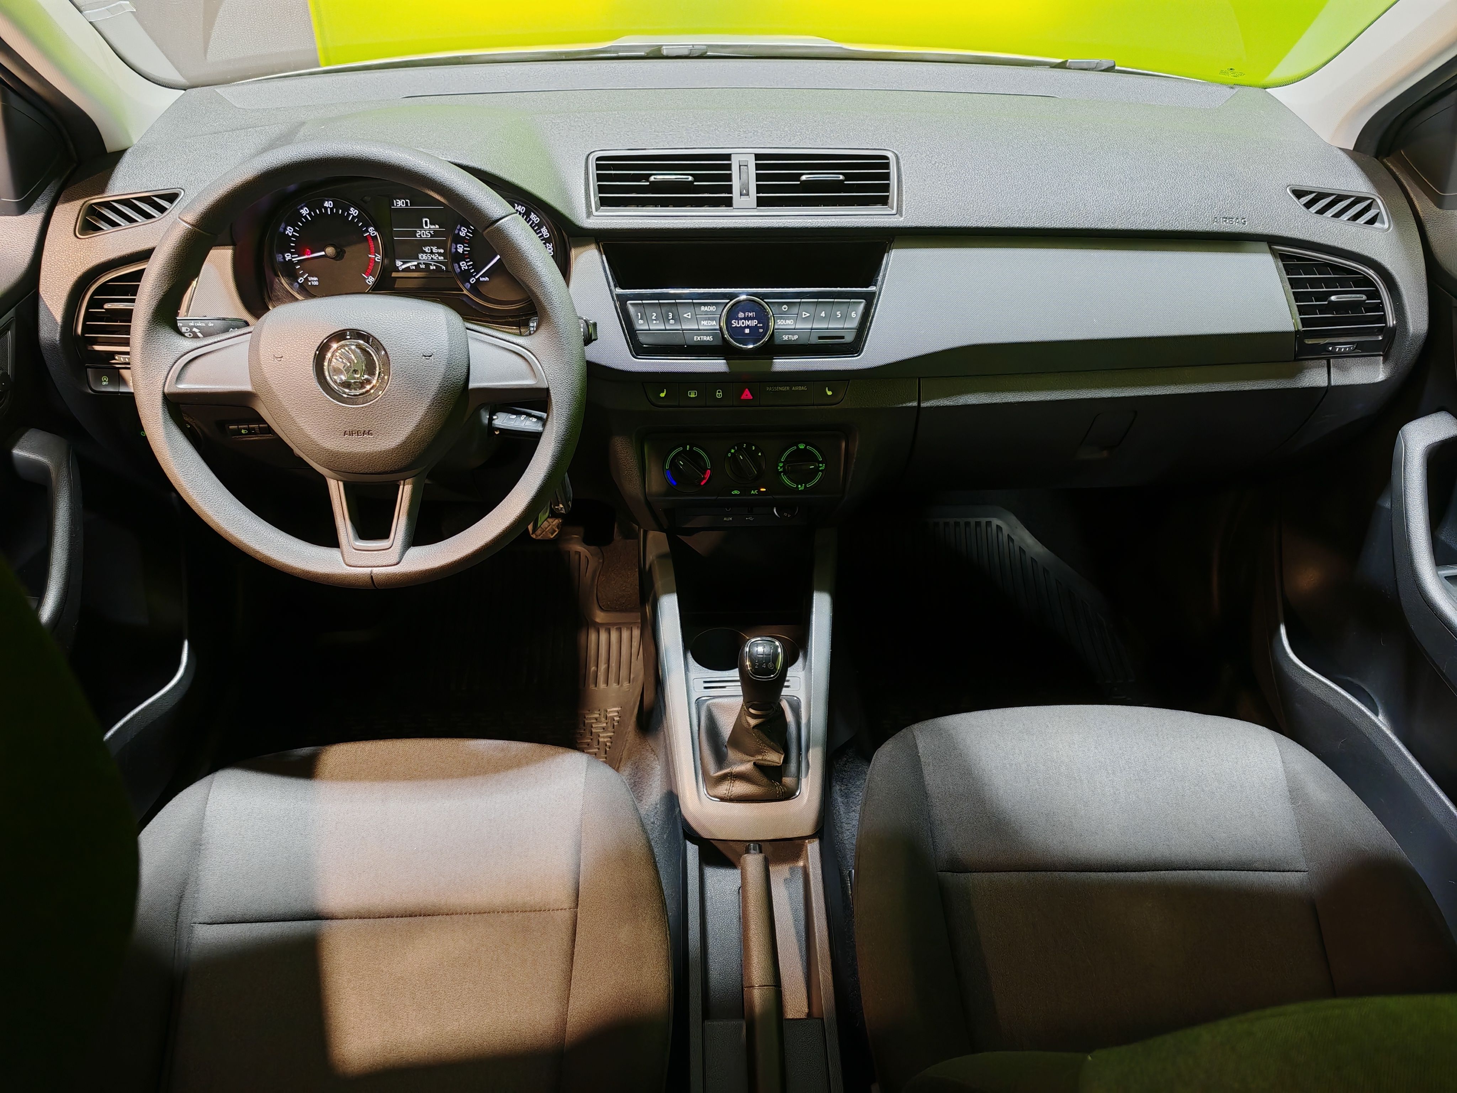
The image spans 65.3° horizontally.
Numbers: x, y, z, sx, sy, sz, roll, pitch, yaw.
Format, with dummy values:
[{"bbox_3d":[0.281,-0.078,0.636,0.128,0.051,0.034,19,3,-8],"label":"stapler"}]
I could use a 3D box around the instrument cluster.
[{"bbox_3d":[-0.322,-0.301,1.170,0.308,0.142,0.070,0,10,-1],"label":"instrument cluster"}]

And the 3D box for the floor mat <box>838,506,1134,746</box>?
[{"bbox_3d":[0.390,0.158,1.557,0.460,0.100,0.620,0,34,-1],"label":"floor mat"}]

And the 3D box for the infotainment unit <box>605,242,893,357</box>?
[{"bbox_3d":[0.013,-0.234,1.070,0.262,0.110,0.055,0,13,-2],"label":"infotainment unit"}]

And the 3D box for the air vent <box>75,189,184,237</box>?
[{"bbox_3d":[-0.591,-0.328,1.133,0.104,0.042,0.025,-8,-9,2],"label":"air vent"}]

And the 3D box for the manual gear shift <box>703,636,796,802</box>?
[{"bbox_3d":[0.019,0.134,1.048,0.088,0.155,0.120,0,34,-1],"label":"manual gear shift"}]

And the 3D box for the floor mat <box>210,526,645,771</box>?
[{"bbox_3d":[-0.380,0.191,1.522,0.510,0.100,0.620,0,34,-1],"label":"floor mat"}]

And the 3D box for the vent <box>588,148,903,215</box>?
[{"bbox_3d":[0.016,-0.373,1.168,0.308,0.065,0.045,0,12,-1],"label":"vent"}]

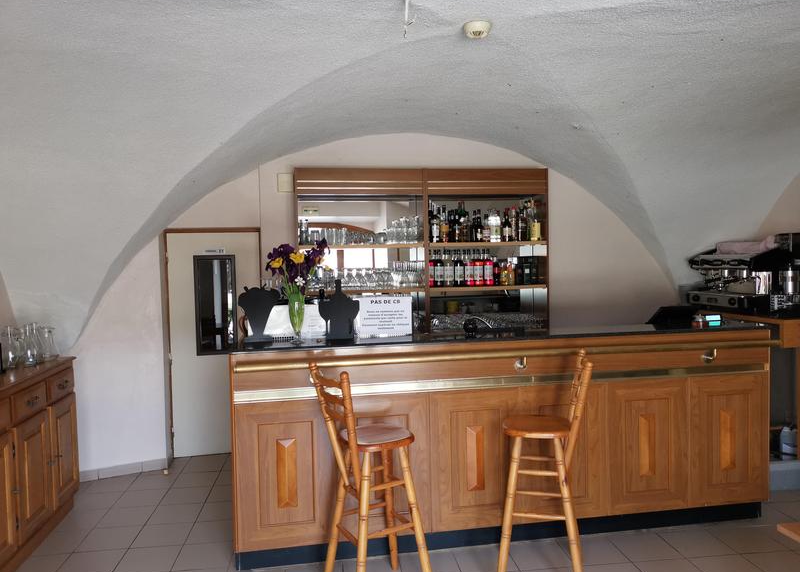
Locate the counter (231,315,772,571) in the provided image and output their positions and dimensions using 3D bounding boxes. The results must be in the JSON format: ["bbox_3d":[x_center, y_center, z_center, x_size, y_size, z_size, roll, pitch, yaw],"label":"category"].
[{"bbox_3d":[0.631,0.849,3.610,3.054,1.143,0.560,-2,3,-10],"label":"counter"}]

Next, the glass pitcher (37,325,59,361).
[{"bbox_3d":[-2.253,0.365,4.000,0.130,0.220,0.125,-2,3,-7],"label":"glass pitcher"}]

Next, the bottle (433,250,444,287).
[{"bbox_3d":[0.333,-0.149,5.256,0.078,0.313,0.078,-2,3,-9],"label":"bottle"}]

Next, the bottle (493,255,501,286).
[{"bbox_3d":[0.824,-0.128,5.331,0.064,0.261,0.064,-2,3,-9],"label":"bottle"}]

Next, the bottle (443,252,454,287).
[{"bbox_3d":[0.396,-0.142,5.006,0.077,0.297,0.077,-2,3,-10],"label":"bottle"}]

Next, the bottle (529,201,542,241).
[{"bbox_3d":[1.111,-0.535,5.111,0.084,0.338,0.084,-2,3,-10],"label":"bottle"}]

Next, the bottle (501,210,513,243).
[{"bbox_3d":[0.872,-0.492,5.072,0.077,0.268,0.077,-2,3,-10],"label":"bottle"}]

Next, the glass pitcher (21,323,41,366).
[{"bbox_3d":[-2.293,0.354,3.867,0.105,0.267,0.105,-2,3,-10],"label":"glass pitcher"}]

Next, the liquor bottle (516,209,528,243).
[{"bbox_3d":[1.052,-0.520,5.340,0.079,0.286,0.079,-2,3,-9],"label":"liquor bottle"}]

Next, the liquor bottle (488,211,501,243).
[{"bbox_3d":[0.814,-0.505,5.302,0.084,0.273,0.084,-2,3,-9],"label":"liquor bottle"}]

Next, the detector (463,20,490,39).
[{"bbox_3d":[0.329,-1.088,2.650,0.112,0.052,0.112,-2,3,-10],"label":"detector"}]

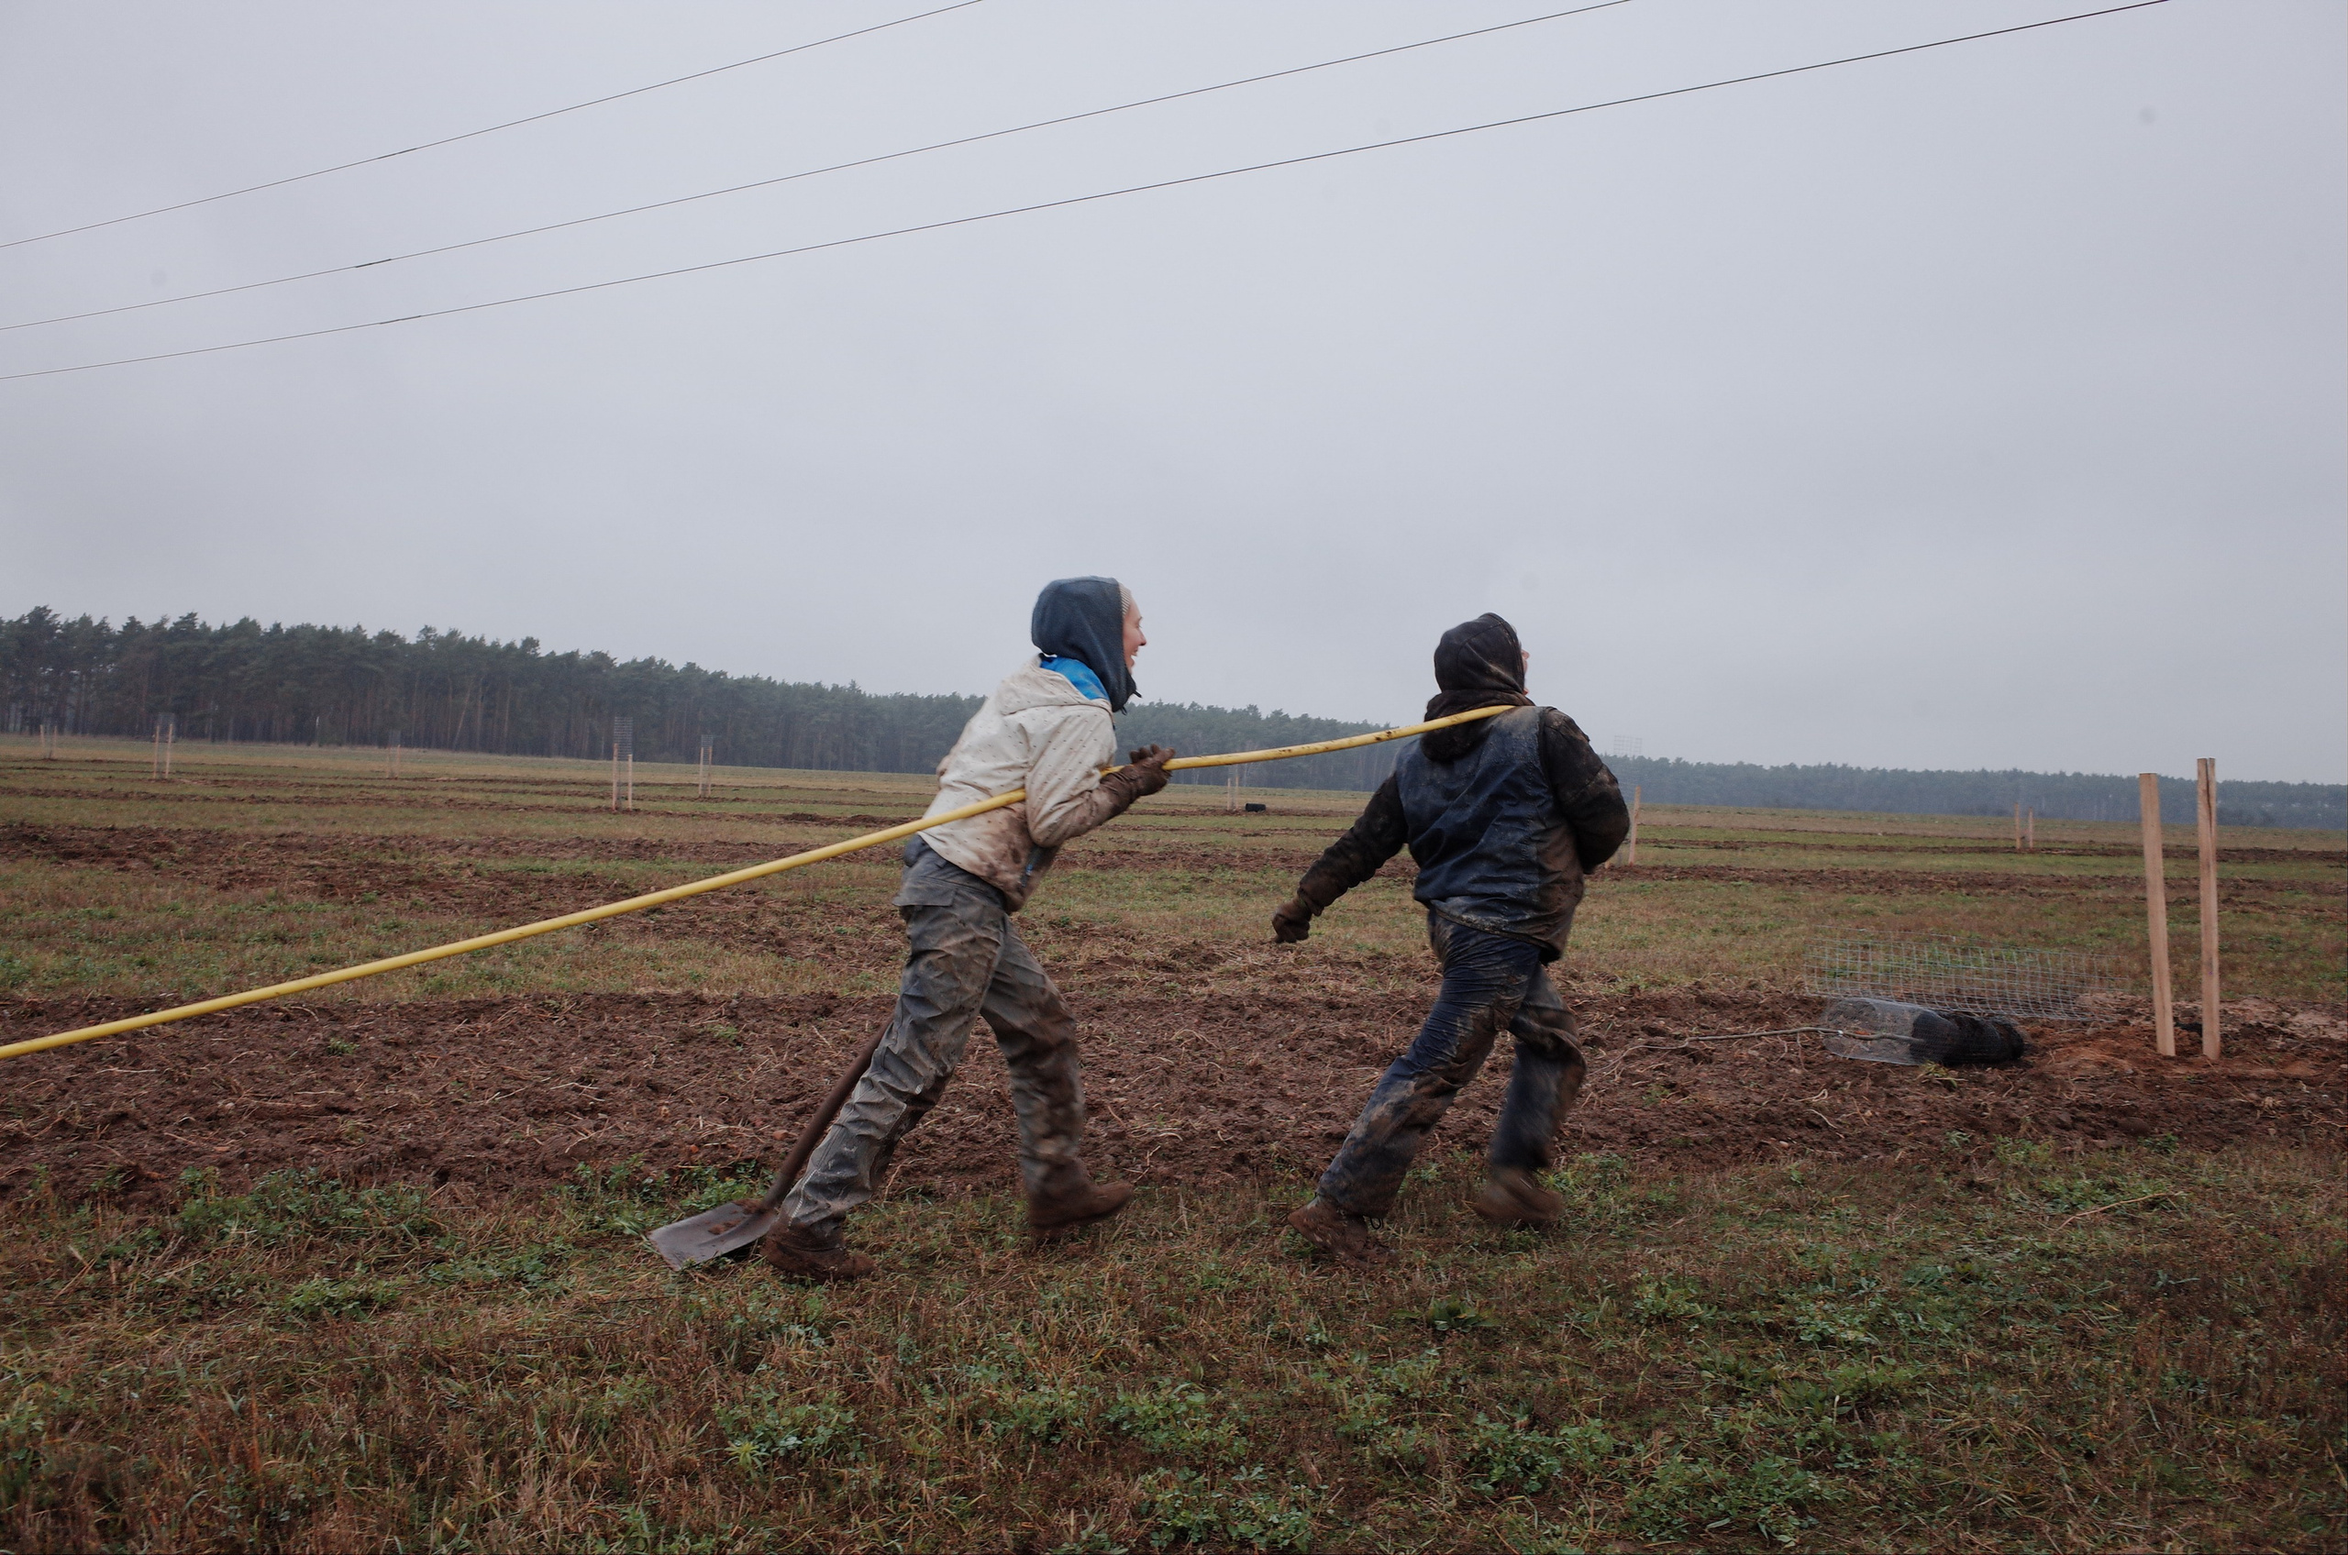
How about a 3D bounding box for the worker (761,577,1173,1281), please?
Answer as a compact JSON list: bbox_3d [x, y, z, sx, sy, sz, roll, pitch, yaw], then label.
[{"bbox_3d":[-0.481,0.349,4.250,0.930,1.590,0.550,2,0,-10],"label":"worker"}]

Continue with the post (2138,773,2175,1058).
[{"bbox_3d":[4.882,0.683,9.050,0.085,1.420,0.075,-3,0,27],"label":"post"}]

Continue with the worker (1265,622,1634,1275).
[{"bbox_3d":[0.689,0.403,4.580,0.800,1.570,0.650,2,0,-36],"label":"worker"}]

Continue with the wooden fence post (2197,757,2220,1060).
[{"bbox_3d":[5.140,0.656,9.050,0.085,1.500,0.075,-1,0,27],"label":"wooden fence post"}]

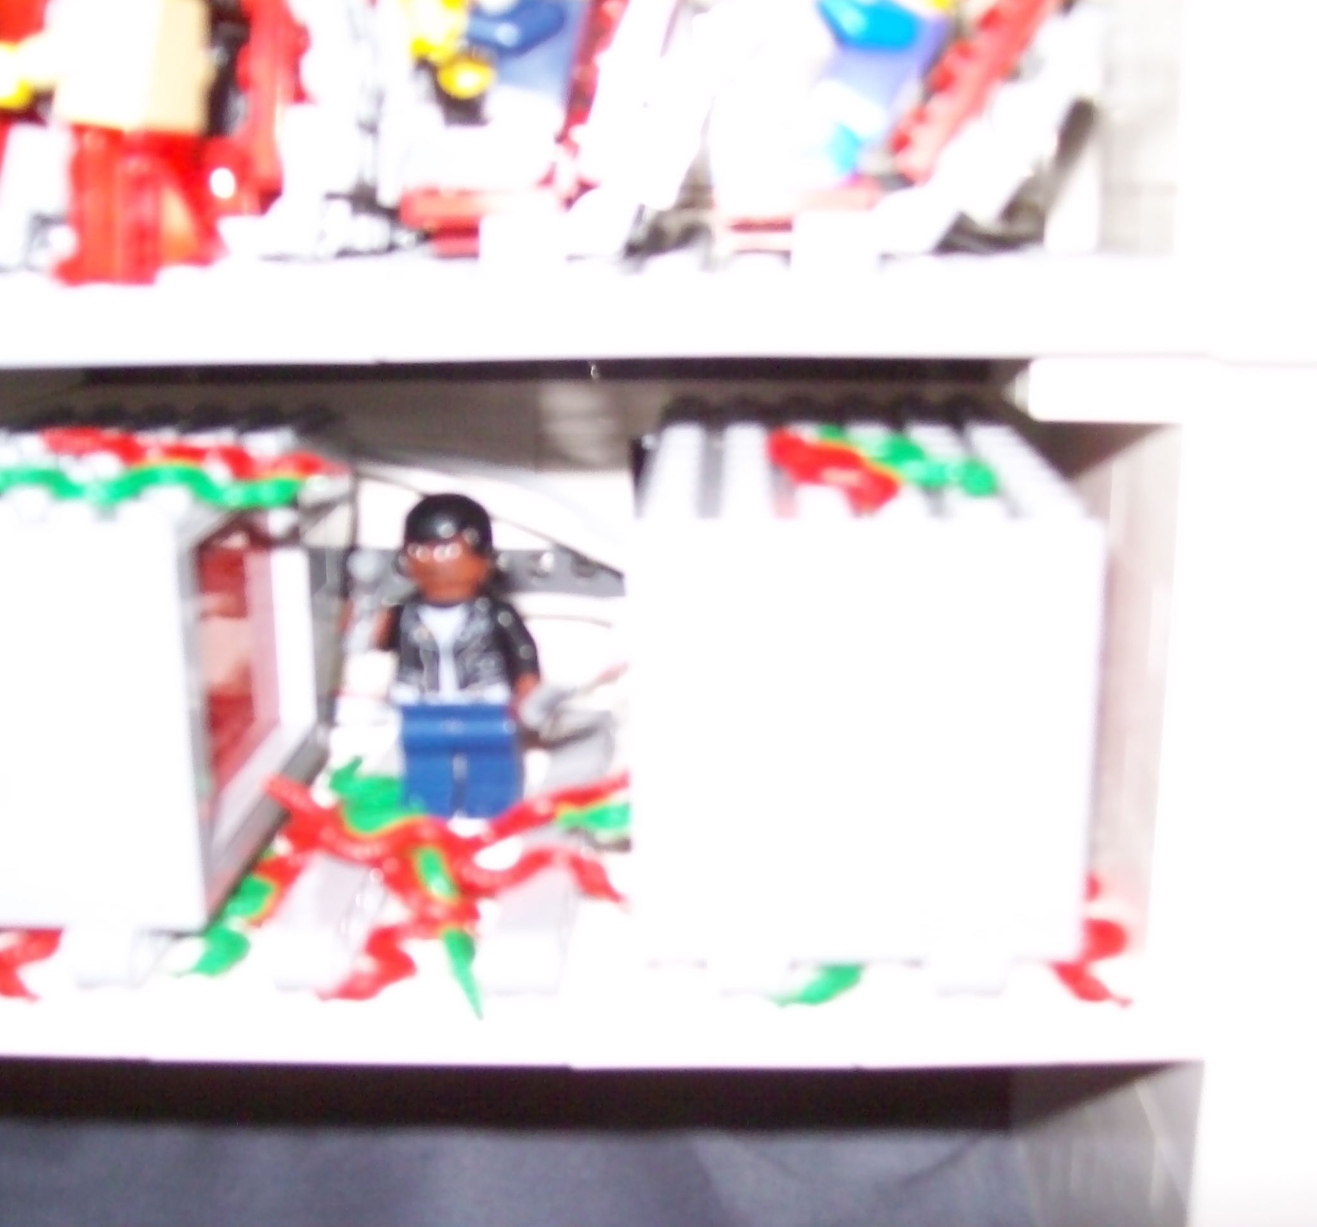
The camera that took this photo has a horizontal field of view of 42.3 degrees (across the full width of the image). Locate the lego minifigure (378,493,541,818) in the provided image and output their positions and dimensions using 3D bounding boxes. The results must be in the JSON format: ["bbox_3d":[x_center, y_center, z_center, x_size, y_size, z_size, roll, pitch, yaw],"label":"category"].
[{"bbox_3d":[-0.026,0.006,0.224,0.022,0.043,0.014,-1,16,5],"label":"lego minifigure"}]

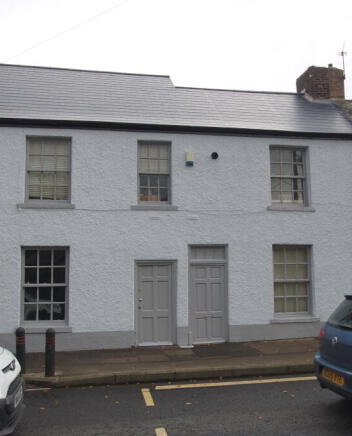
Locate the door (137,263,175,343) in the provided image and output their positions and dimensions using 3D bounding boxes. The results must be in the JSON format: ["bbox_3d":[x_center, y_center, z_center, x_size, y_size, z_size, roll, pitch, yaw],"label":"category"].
[{"bbox_3d":[-0.469,1.998,10.682,0.925,1.945,0.100,1,-6,-9],"label":"door"}]

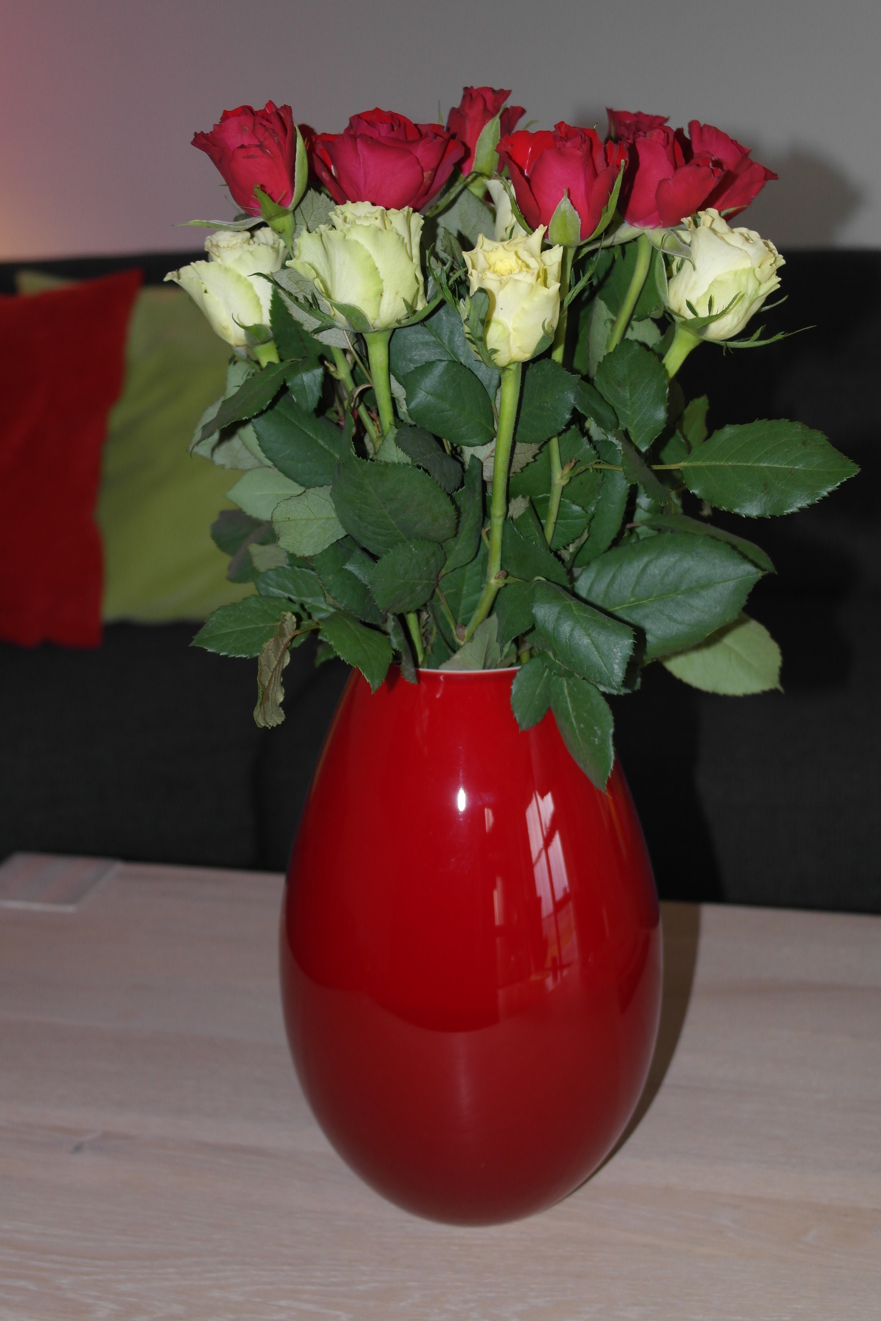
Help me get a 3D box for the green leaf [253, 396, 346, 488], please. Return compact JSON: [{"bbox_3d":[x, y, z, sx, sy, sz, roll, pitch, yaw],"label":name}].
[{"bbox_3d":[-0.052,-0.083,0.682,0.042,0.027,0.010,43,-1,-6],"label":"green leaf"}]

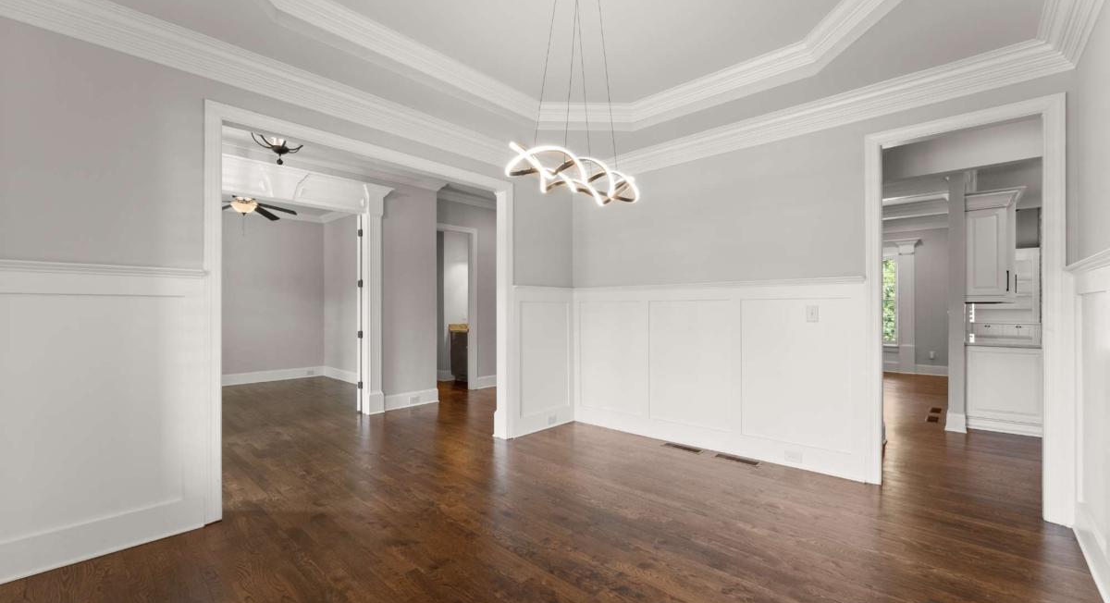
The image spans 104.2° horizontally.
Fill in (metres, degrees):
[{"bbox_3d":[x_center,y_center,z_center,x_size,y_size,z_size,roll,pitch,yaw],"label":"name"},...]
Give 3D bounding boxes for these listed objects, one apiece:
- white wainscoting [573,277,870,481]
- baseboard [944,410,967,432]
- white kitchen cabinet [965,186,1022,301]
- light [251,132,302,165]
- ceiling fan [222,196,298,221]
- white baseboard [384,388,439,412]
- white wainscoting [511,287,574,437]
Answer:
[{"bbox_3d":[1.271,0.592,4.073,2.720,1.530,0.050,-1,-1,40],"label":"white wainscoting"},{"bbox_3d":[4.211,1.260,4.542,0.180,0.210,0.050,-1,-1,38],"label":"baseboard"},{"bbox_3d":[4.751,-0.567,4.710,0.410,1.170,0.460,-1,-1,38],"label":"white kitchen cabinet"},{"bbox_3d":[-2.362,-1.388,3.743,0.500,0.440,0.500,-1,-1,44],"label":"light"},{"bbox_3d":[-4.209,-1.383,5.873,1.340,0.440,1.340,-1,-1,44],"label":"ceiling fan"},{"bbox_3d":[-1.882,1.284,5.713,0.040,0.195,0.770,-1,-1,44],"label":"white baseboard"},{"bbox_3d":[-0.107,0.606,4.607,0.050,1.520,0.940,-1,-1,44],"label":"white wainscoting"}]

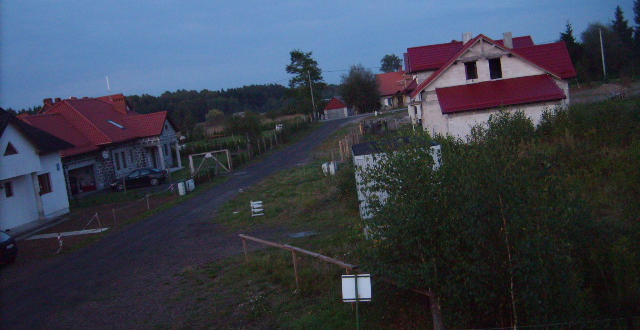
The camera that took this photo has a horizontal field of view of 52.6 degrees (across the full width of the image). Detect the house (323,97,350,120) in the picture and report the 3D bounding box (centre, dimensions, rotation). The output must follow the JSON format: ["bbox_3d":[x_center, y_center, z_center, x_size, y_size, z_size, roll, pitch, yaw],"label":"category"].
[{"bbox_3d":[3.034,-10.482,119.000,4.300,4.000,6.000,-6,6,12],"label":"house"}]

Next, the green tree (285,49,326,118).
[{"bbox_3d":[-2.683,-15.234,124.000,7.600,13.500,7.600,-8,6,0],"label":"green tree"}]

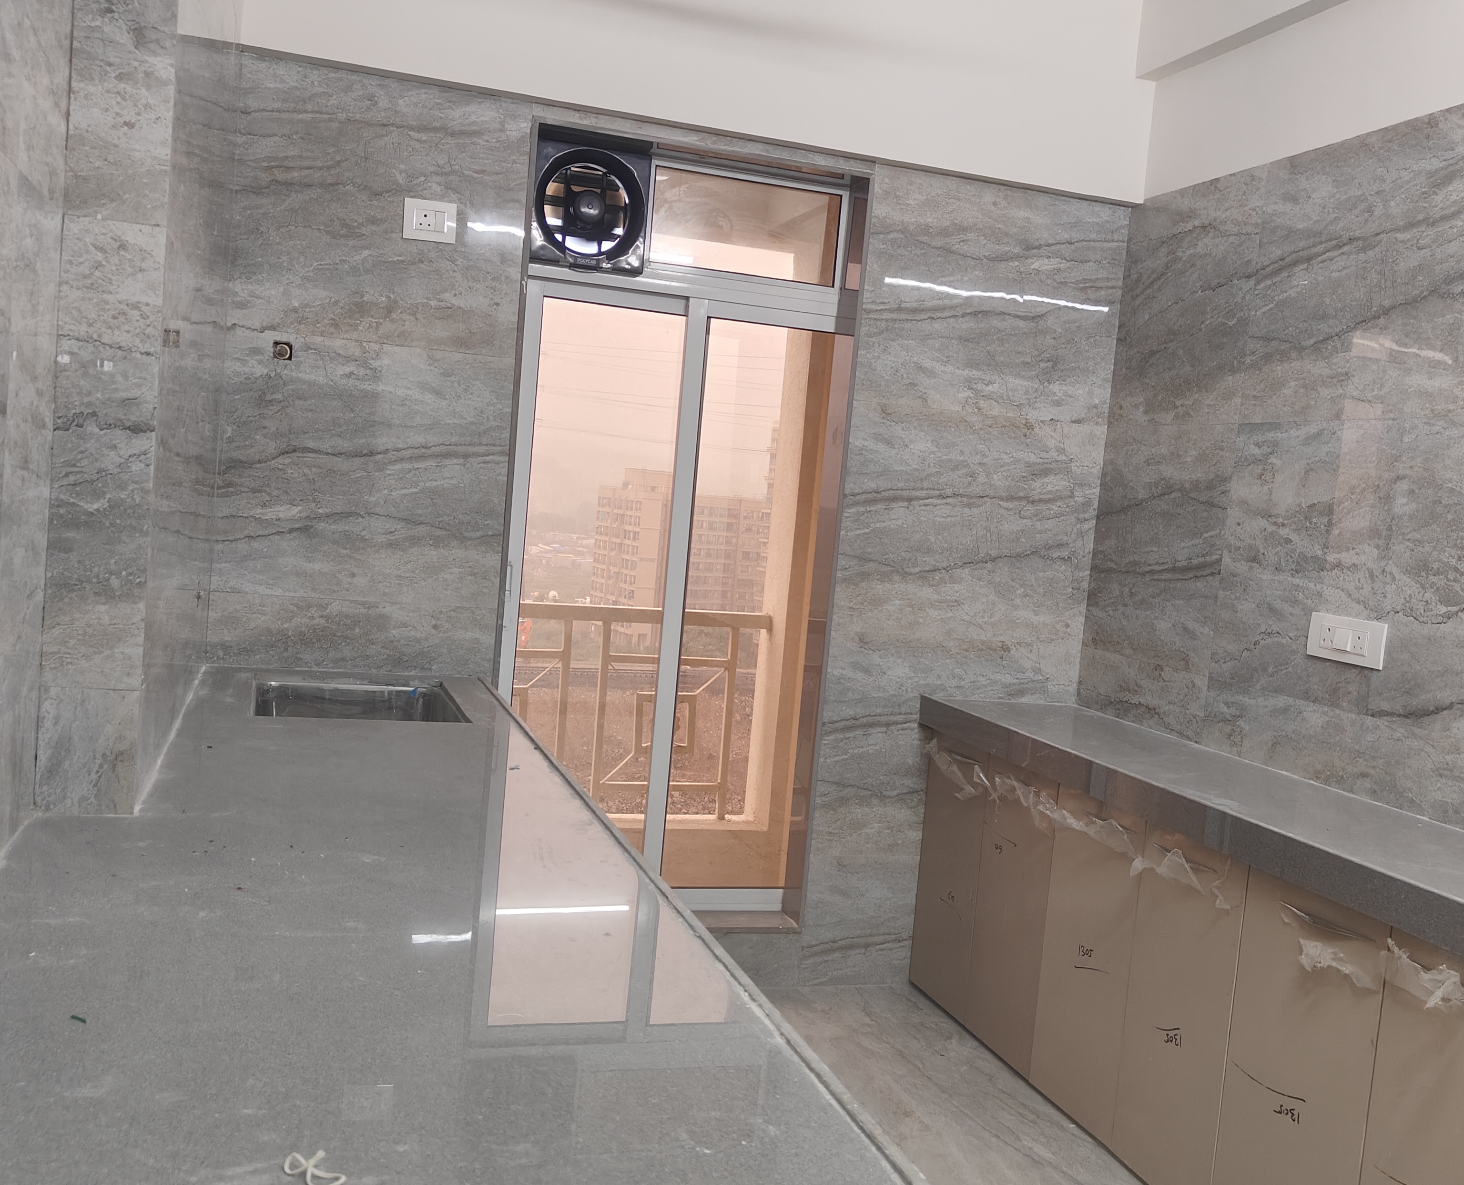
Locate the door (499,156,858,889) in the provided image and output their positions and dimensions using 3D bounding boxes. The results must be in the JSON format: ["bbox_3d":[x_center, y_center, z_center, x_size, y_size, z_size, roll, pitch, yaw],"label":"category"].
[{"bbox_3d":[-0.197,-0.126,3.594,0.866,1.977,0.090,3,5,-18],"label":"door"}]

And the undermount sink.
[{"bbox_3d":[-0.797,0.330,2.864,0.435,0.210,0.470,3,5,-18],"label":"undermount sink"}]

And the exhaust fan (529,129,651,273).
[{"bbox_3d":[-0.364,-0.967,3.418,0.287,0.305,0.140,3,5,-18],"label":"exhaust fan"}]

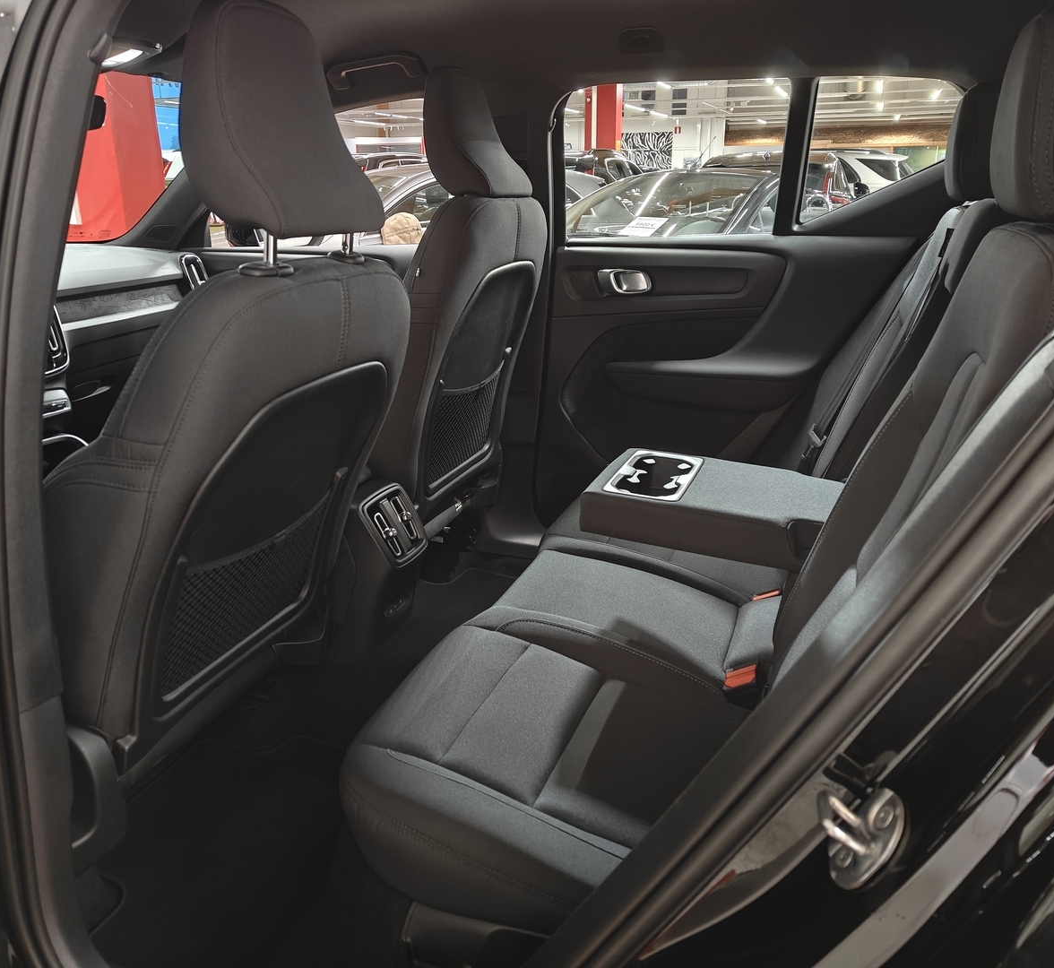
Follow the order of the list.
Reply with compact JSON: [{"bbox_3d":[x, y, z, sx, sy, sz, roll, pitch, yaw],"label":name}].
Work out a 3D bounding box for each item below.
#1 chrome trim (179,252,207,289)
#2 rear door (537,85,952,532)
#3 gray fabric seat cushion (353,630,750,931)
[{"bbox_3d":[-0.855,-0.534,2.334,0.040,0.130,0.055,-8,15,24],"label":"chrome trim"},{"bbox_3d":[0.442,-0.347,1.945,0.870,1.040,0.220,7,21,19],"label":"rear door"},{"bbox_3d":[0.077,0.344,1.031,0.510,0.155,0.385,7,21,19],"label":"gray fabric seat cushion"}]

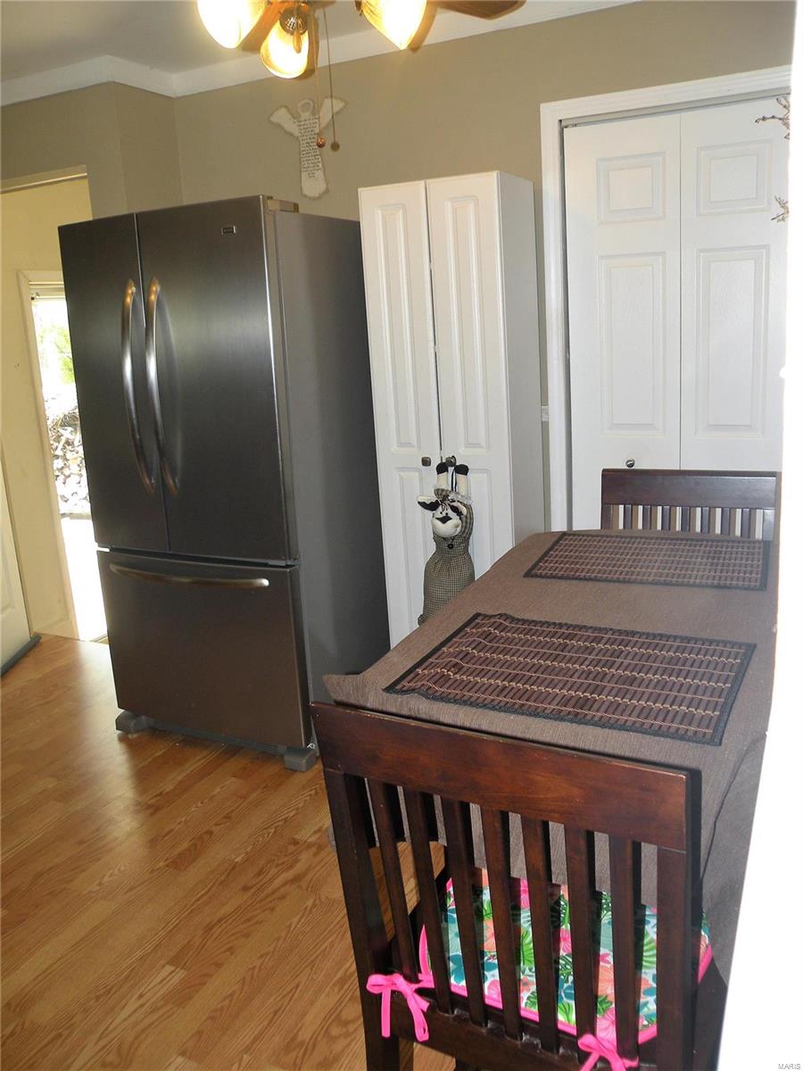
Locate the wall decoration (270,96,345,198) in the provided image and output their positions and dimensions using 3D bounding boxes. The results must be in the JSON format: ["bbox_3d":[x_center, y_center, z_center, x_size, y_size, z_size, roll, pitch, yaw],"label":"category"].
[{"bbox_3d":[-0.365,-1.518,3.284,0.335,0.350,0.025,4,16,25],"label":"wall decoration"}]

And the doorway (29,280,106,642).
[{"bbox_3d":[-1.528,-0.468,4.622,0.120,1.900,0.850,4,16,26],"label":"doorway"}]

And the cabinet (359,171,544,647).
[{"bbox_3d":[0.203,-0.292,3.058,0.470,1.850,0.310,3,16,24],"label":"cabinet"}]

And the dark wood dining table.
[{"bbox_3d":[0.414,0.553,1.617,0.590,0.915,0.970,4,16,26],"label":"dark wood dining table"}]

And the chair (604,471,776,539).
[{"bbox_3d":[0.663,0.373,2.087,0.430,1.000,0.500,4,16,26],"label":"chair"}]

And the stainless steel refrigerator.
[{"bbox_3d":[-0.542,-0.206,3.052,0.830,1.770,0.850,4,16,26],"label":"stainless steel refrigerator"}]

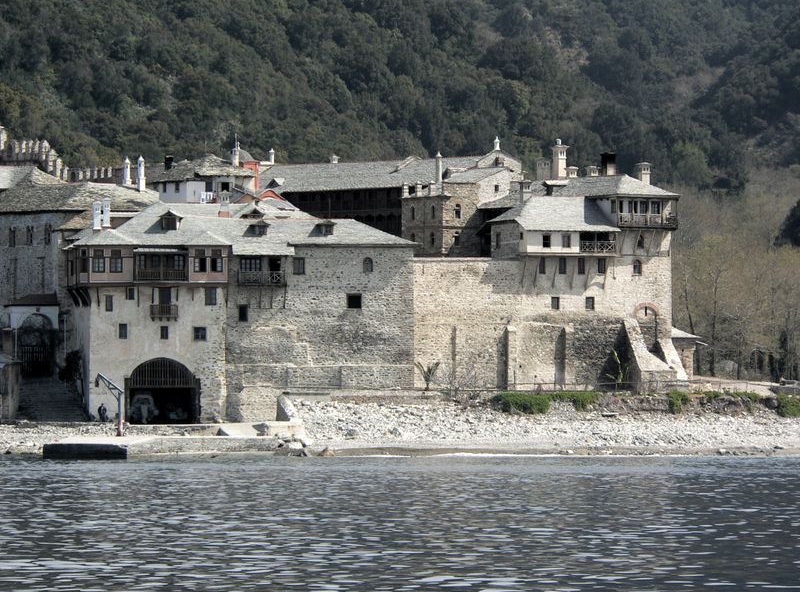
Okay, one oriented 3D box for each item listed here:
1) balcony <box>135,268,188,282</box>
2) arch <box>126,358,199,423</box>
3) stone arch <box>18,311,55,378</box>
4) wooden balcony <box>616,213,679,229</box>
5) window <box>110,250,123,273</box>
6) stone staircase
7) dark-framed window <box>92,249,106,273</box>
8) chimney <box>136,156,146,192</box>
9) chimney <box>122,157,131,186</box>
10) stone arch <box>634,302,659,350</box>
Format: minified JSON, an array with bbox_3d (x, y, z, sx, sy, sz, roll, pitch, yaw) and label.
[{"bbox_3d":[-19.694,-1.743,496.000,4.200,1.000,0.150,0,-1,-9],"label":"balcony"},{"bbox_3d":[-20.490,8.239,520.400,6.550,5.700,0.900,0,-1,1],"label":"arch"},{"bbox_3d":[-30.349,4.060,505.000,3.100,5.300,0.800,0,-1,-6],"label":"stone arch"},{"bbox_3d":[20.702,-6.265,502.500,5.400,1.350,1.300,0,-1,-25],"label":"wooden balcony"},{"bbox_3d":[-23.289,-2.834,495.500,1.000,1.750,0.200,0,-1,-9],"label":"window"},{"bbox_3d":[-30.188,8.991,524.000,6.100,3.900,7.500,0,-1,-4],"label":"stone staircase"},{"bbox_3d":[-25.856,-3.055,519.000,1.200,2.050,0.200,0,-1,1],"label":"dark-framed window"},{"bbox_3d":[-22.113,-10.394,516.000,0.750,3.000,0.750,0,-1,-10],"label":"chimney"},{"bbox_3d":[-23.487,-10.692,518.000,0.650,2.550,0.650,0,-1,-10],"label":"chimney"},{"bbox_3d":[21.577,2.670,528.000,2.300,4.150,0.600,0,-1,-27],"label":"stone arch"}]

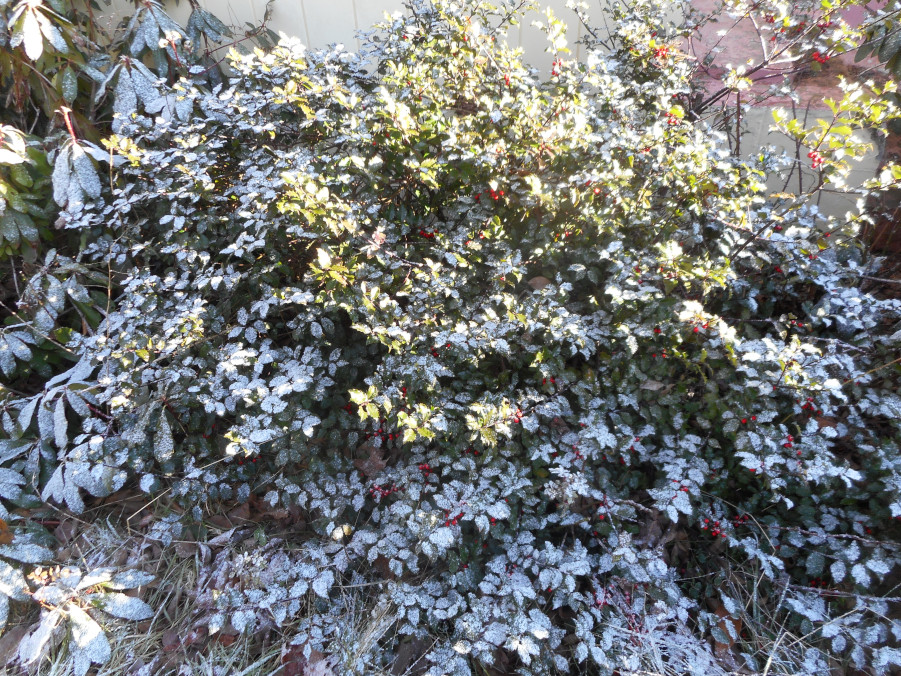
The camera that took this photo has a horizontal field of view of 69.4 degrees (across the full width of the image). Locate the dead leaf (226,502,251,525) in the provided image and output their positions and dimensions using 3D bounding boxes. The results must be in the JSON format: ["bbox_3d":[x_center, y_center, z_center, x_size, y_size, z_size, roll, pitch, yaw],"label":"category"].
[{"bbox_3d":[-0.547,0.453,1.680,0.062,0.030,0.055,-10,32,-11],"label":"dead leaf"}]

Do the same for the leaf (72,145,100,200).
[{"bbox_3d":[-0.909,-0.414,1.620,0.052,0.138,0.020,-23,12,-15],"label":"leaf"}]

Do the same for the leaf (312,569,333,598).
[{"bbox_3d":[-0.271,0.521,1.380,0.042,0.060,0.020,-6,1,-7],"label":"leaf"}]

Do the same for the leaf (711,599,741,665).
[{"bbox_3d":[0.590,0.634,1.396,0.060,0.025,0.145,9,60,7],"label":"leaf"}]

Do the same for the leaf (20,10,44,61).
[{"bbox_3d":[-1.124,-0.816,1.750,0.050,0.138,0.020,-9,13,-16],"label":"leaf"}]

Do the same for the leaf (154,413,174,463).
[{"bbox_3d":[-0.712,0.248,1.620,0.048,0.130,0.020,-4,13,-11],"label":"leaf"}]

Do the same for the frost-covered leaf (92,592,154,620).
[{"bbox_3d":[-0.724,0.595,1.442,0.130,0.020,0.046,4,35,10],"label":"frost-covered leaf"}]

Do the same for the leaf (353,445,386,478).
[{"bbox_3d":[-0.221,0.338,1.778,0.085,0.020,0.085,-3,70,0],"label":"leaf"}]

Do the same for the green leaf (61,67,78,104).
[{"bbox_3d":[-1.083,-0.721,1.850,0.046,0.100,0.015,-20,38,-23],"label":"green leaf"}]

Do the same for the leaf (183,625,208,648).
[{"bbox_3d":[-0.577,0.675,1.473,0.055,0.020,0.040,-21,39,-25],"label":"leaf"}]

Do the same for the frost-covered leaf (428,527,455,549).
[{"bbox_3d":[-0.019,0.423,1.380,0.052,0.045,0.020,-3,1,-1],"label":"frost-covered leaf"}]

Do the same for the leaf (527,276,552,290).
[{"bbox_3d":[0.267,-0.157,1.955,0.080,0.020,0.060,-3,55,0],"label":"leaf"}]

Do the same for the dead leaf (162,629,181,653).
[{"bbox_3d":[-0.628,0.683,1.465,0.037,0.015,0.048,-3,45,0],"label":"dead leaf"}]

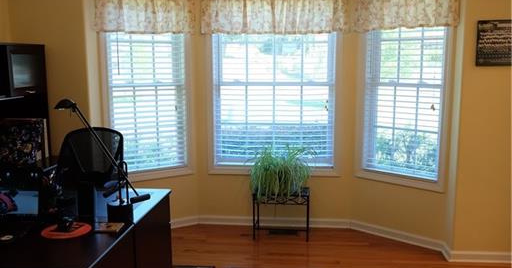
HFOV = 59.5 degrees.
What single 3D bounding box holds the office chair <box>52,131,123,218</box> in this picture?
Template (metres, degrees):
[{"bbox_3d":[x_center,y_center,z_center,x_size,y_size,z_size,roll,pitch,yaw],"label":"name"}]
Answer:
[{"bbox_3d":[-1.222,0.492,3.126,0.600,1.040,0.620,1,8,6],"label":"office chair"}]

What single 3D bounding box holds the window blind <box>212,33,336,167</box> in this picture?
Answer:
[{"bbox_3d":[0.156,-0.418,4.005,1.090,1.440,0.060,1,8,6],"label":"window blind"}]

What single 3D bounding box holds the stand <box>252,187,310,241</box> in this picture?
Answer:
[{"bbox_3d":[0.226,0.688,3.933,0.470,0.410,0.270,1,8,6],"label":"stand"}]

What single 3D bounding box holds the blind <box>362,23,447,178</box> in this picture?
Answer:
[{"bbox_3d":[1.190,-0.374,3.659,0.680,1.440,0.060,6,11,40],"label":"blind"}]

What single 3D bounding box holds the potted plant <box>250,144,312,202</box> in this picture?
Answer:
[{"bbox_3d":[0.214,0.315,3.860,0.500,0.460,0.400,1,8,6],"label":"potted plant"}]

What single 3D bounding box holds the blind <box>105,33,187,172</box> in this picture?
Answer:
[{"bbox_3d":[-0.927,-0.396,3.894,0.670,1.440,0.060,-4,9,-27],"label":"blind"}]

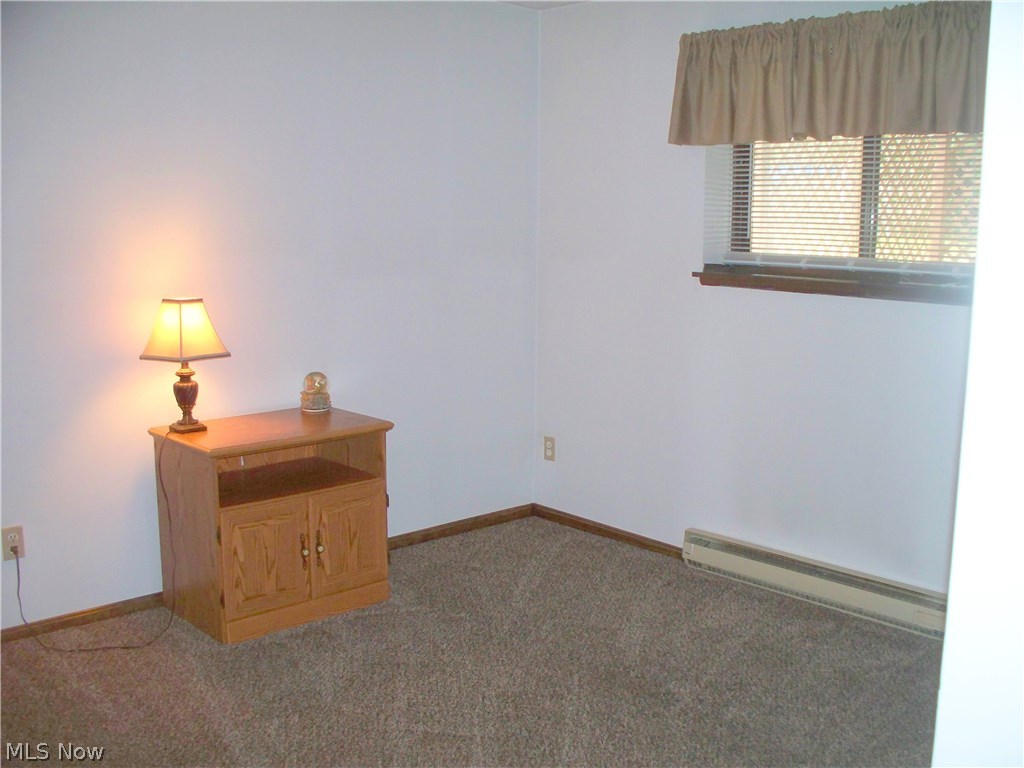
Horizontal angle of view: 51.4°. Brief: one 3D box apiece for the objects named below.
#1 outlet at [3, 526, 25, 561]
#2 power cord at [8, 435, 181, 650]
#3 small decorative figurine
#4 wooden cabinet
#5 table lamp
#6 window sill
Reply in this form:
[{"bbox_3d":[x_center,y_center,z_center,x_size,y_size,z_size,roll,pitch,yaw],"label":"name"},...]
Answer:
[{"bbox_3d":[-1.718,0.550,3.673,0.070,0.114,0.010,-7,12,-42],"label":"outlet"},{"bbox_3d":[-1.401,0.547,3.733,0.565,0.695,0.345,-7,12,-42],"label":"power cord"},{"bbox_3d":[-0.799,0.031,4.368,0.112,0.156,0.112,-3,9,-20],"label":"small decorative figurine"},{"bbox_3d":[-0.890,0.503,4.066,0.765,0.690,0.475,-7,11,-41],"label":"wooden cabinet"},{"bbox_3d":[-1.188,-0.068,3.902,0.225,0.486,0.225,6,10,32],"label":"table lamp"},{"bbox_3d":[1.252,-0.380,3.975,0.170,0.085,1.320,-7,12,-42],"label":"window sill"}]

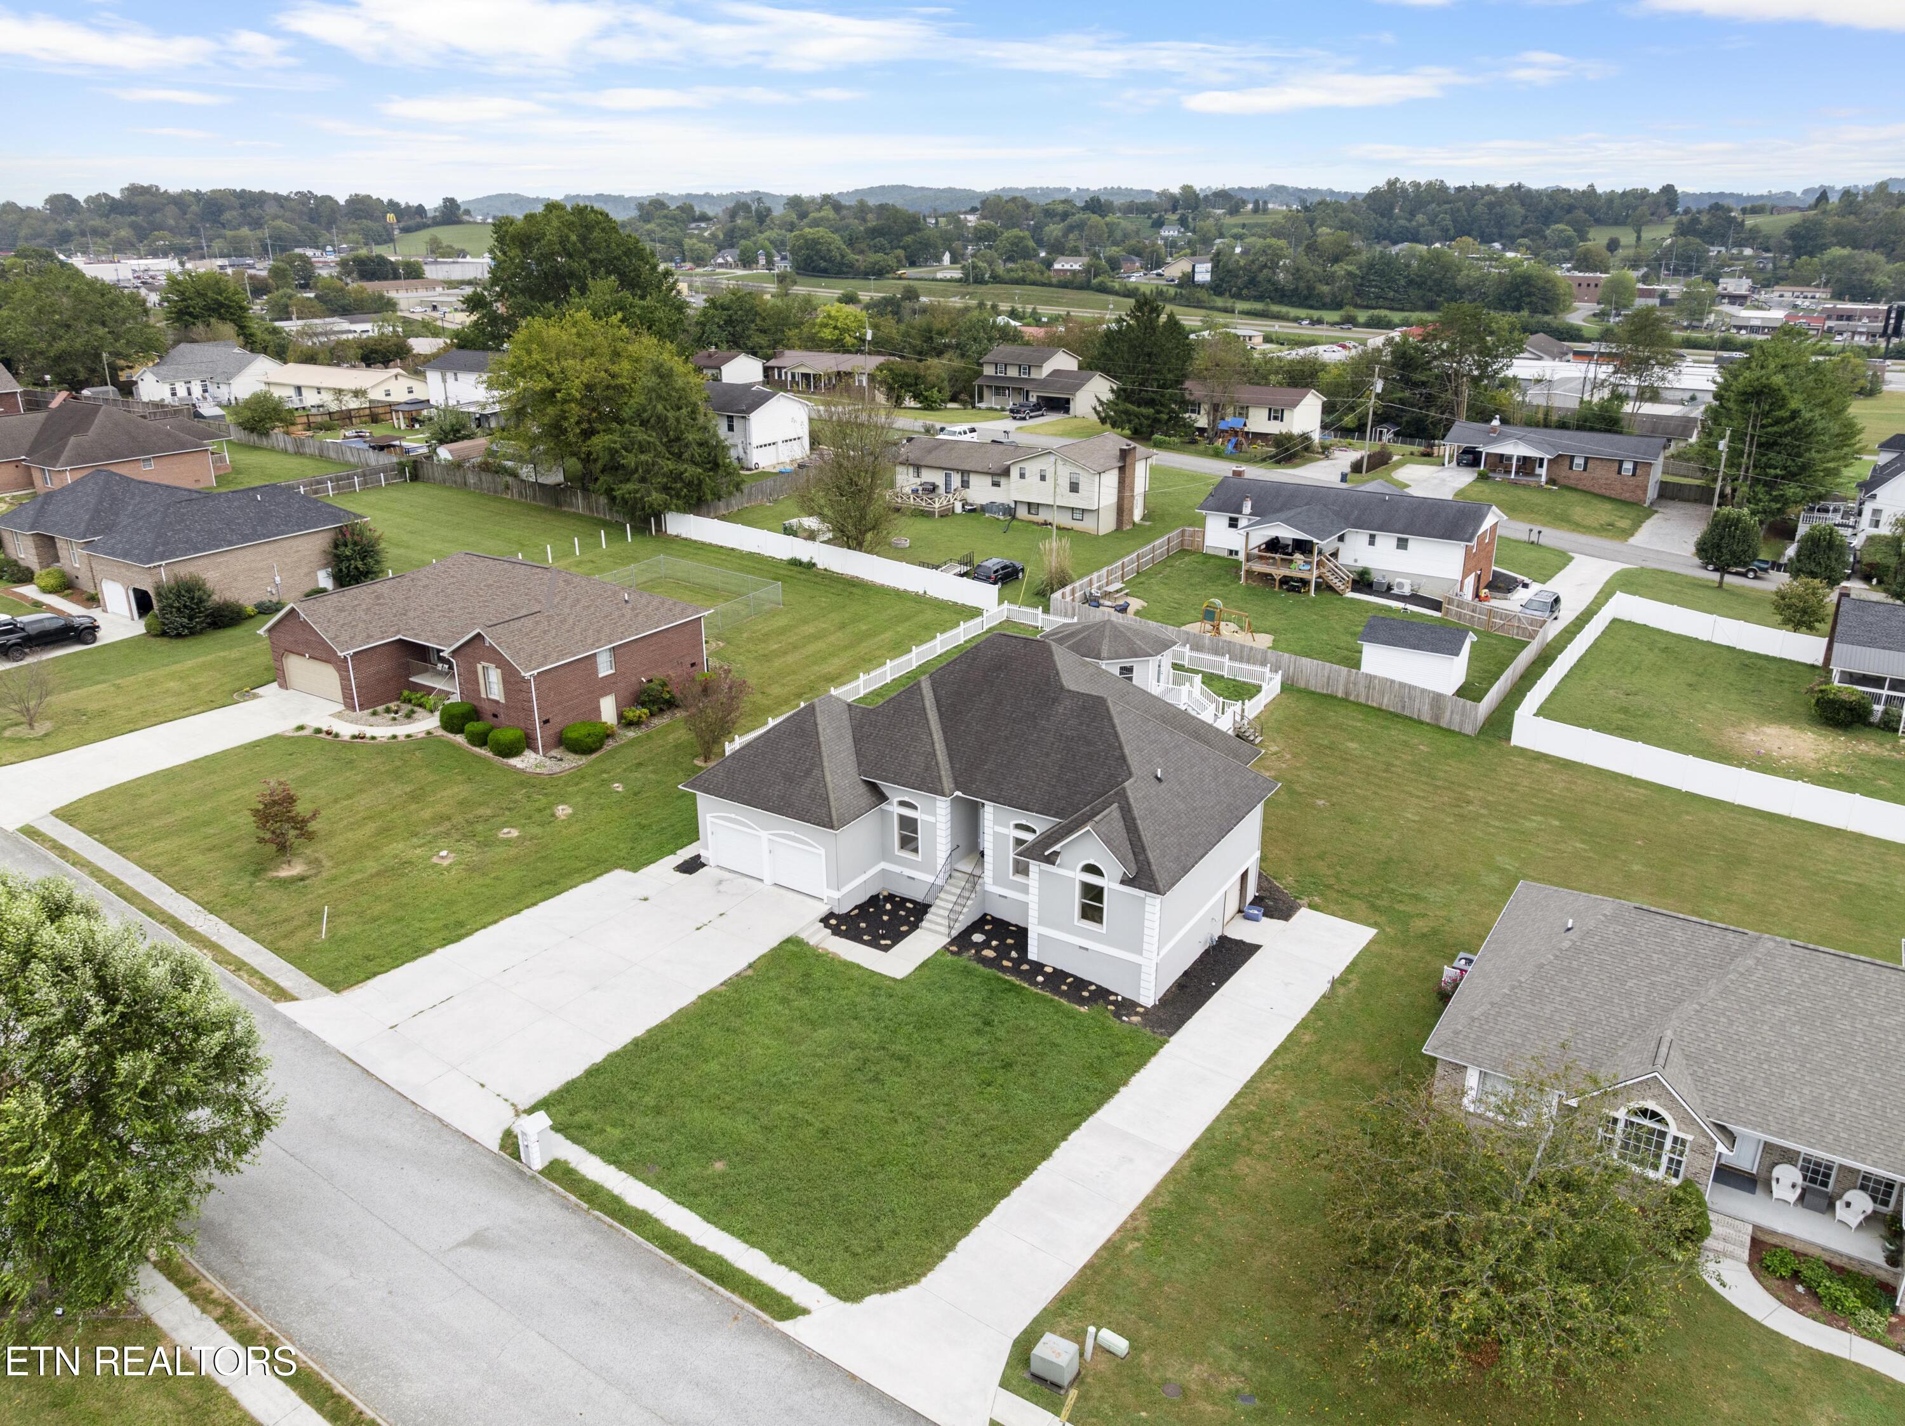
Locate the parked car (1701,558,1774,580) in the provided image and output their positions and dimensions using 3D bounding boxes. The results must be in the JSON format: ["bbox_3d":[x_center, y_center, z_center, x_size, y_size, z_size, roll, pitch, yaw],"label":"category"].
[{"bbox_3d":[61.089,-11.569,102.380,1.780,1.680,4.850,-15,25,-35],"label":"parked car"}]

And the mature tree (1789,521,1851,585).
[{"bbox_3d":[64.016,-11.092,97.307,4.600,6.030,4.600,13,24,32],"label":"mature tree"}]

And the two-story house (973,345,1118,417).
[{"bbox_3d":[12.608,-44.640,175.671,16.000,7.830,11.600,13,24,33],"label":"two-story house"}]

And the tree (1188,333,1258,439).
[{"bbox_3d":[29.104,-35.535,144.404,7.400,12.170,7.400,3,21,11],"label":"tree"}]

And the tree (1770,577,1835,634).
[{"bbox_3d":[57.927,-7.206,90.000,4.100,4.130,4.100,13,24,31],"label":"tree"}]

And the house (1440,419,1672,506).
[{"bbox_3d":[62.128,-26.296,137.137,20.900,6.200,10.200,16,26,37],"label":"house"}]

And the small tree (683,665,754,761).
[{"bbox_3d":[-11.435,0.107,63.332,3.400,4.850,3.400,-1,20,0],"label":"small tree"}]

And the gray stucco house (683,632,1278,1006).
[{"bbox_3d":[2.029,2.289,56.920,21.438,10.566,17.069,12,23,31],"label":"gray stucco house"}]

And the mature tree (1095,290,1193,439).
[{"bbox_3d":[21.962,-38.959,148.148,11.000,16.600,11.000,-1,20,0],"label":"mature tree"}]

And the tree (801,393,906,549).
[{"bbox_3d":[-8.185,-19.347,107.237,8.527,12.436,8.527,-2,20,-4],"label":"tree"}]

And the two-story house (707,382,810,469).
[{"bbox_3d":[-21.726,-28.933,131.766,13.200,6.590,9.500,13,24,33],"label":"two-story house"}]

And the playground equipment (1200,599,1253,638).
[{"bbox_3d":[18.250,-6.283,86.624,3.800,2.400,2.200,12,24,31],"label":"playground equipment"}]

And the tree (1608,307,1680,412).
[{"bbox_3d":[70.556,-32.796,134.697,6.700,16.500,6.700,-1,20,0],"label":"tree"}]

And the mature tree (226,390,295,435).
[{"bbox_3d":[-68.769,-29.315,130.848,6.400,5.600,6.400,-1,20,0],"label":"mature tree"}]

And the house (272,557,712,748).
[{"bbox_3d":[-26.346,-4.798,75.511,19.300,7.000,16.500,12,24,31],"label":"house"}]

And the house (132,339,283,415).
[{"bbox_3d":[-95.819,-44.638,172.733,15.400,7.400,16.700,12,23,31],"label":"house"}]

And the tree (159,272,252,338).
[{"bbox_3d":[-108.484,-56.324,192.394,11.801,15.227,11.801,-11,22,-27],"label":"tree"}]

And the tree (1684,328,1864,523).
[{"bbox_3d":[73.815,-26.000,119.498,13.960,16.737,13.960,12,23,29],"label":"tree"}]

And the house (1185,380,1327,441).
[{"bbox_3d":[33.927,-34.650,153.466,15.800,6.390,9.800,13,24,33],"label":"house"}]

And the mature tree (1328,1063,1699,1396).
[{"bbox_3d":[13.191,11.749,30.908,8.400,7.700,8.400,-1,20,0],"label":"mature tree"}]

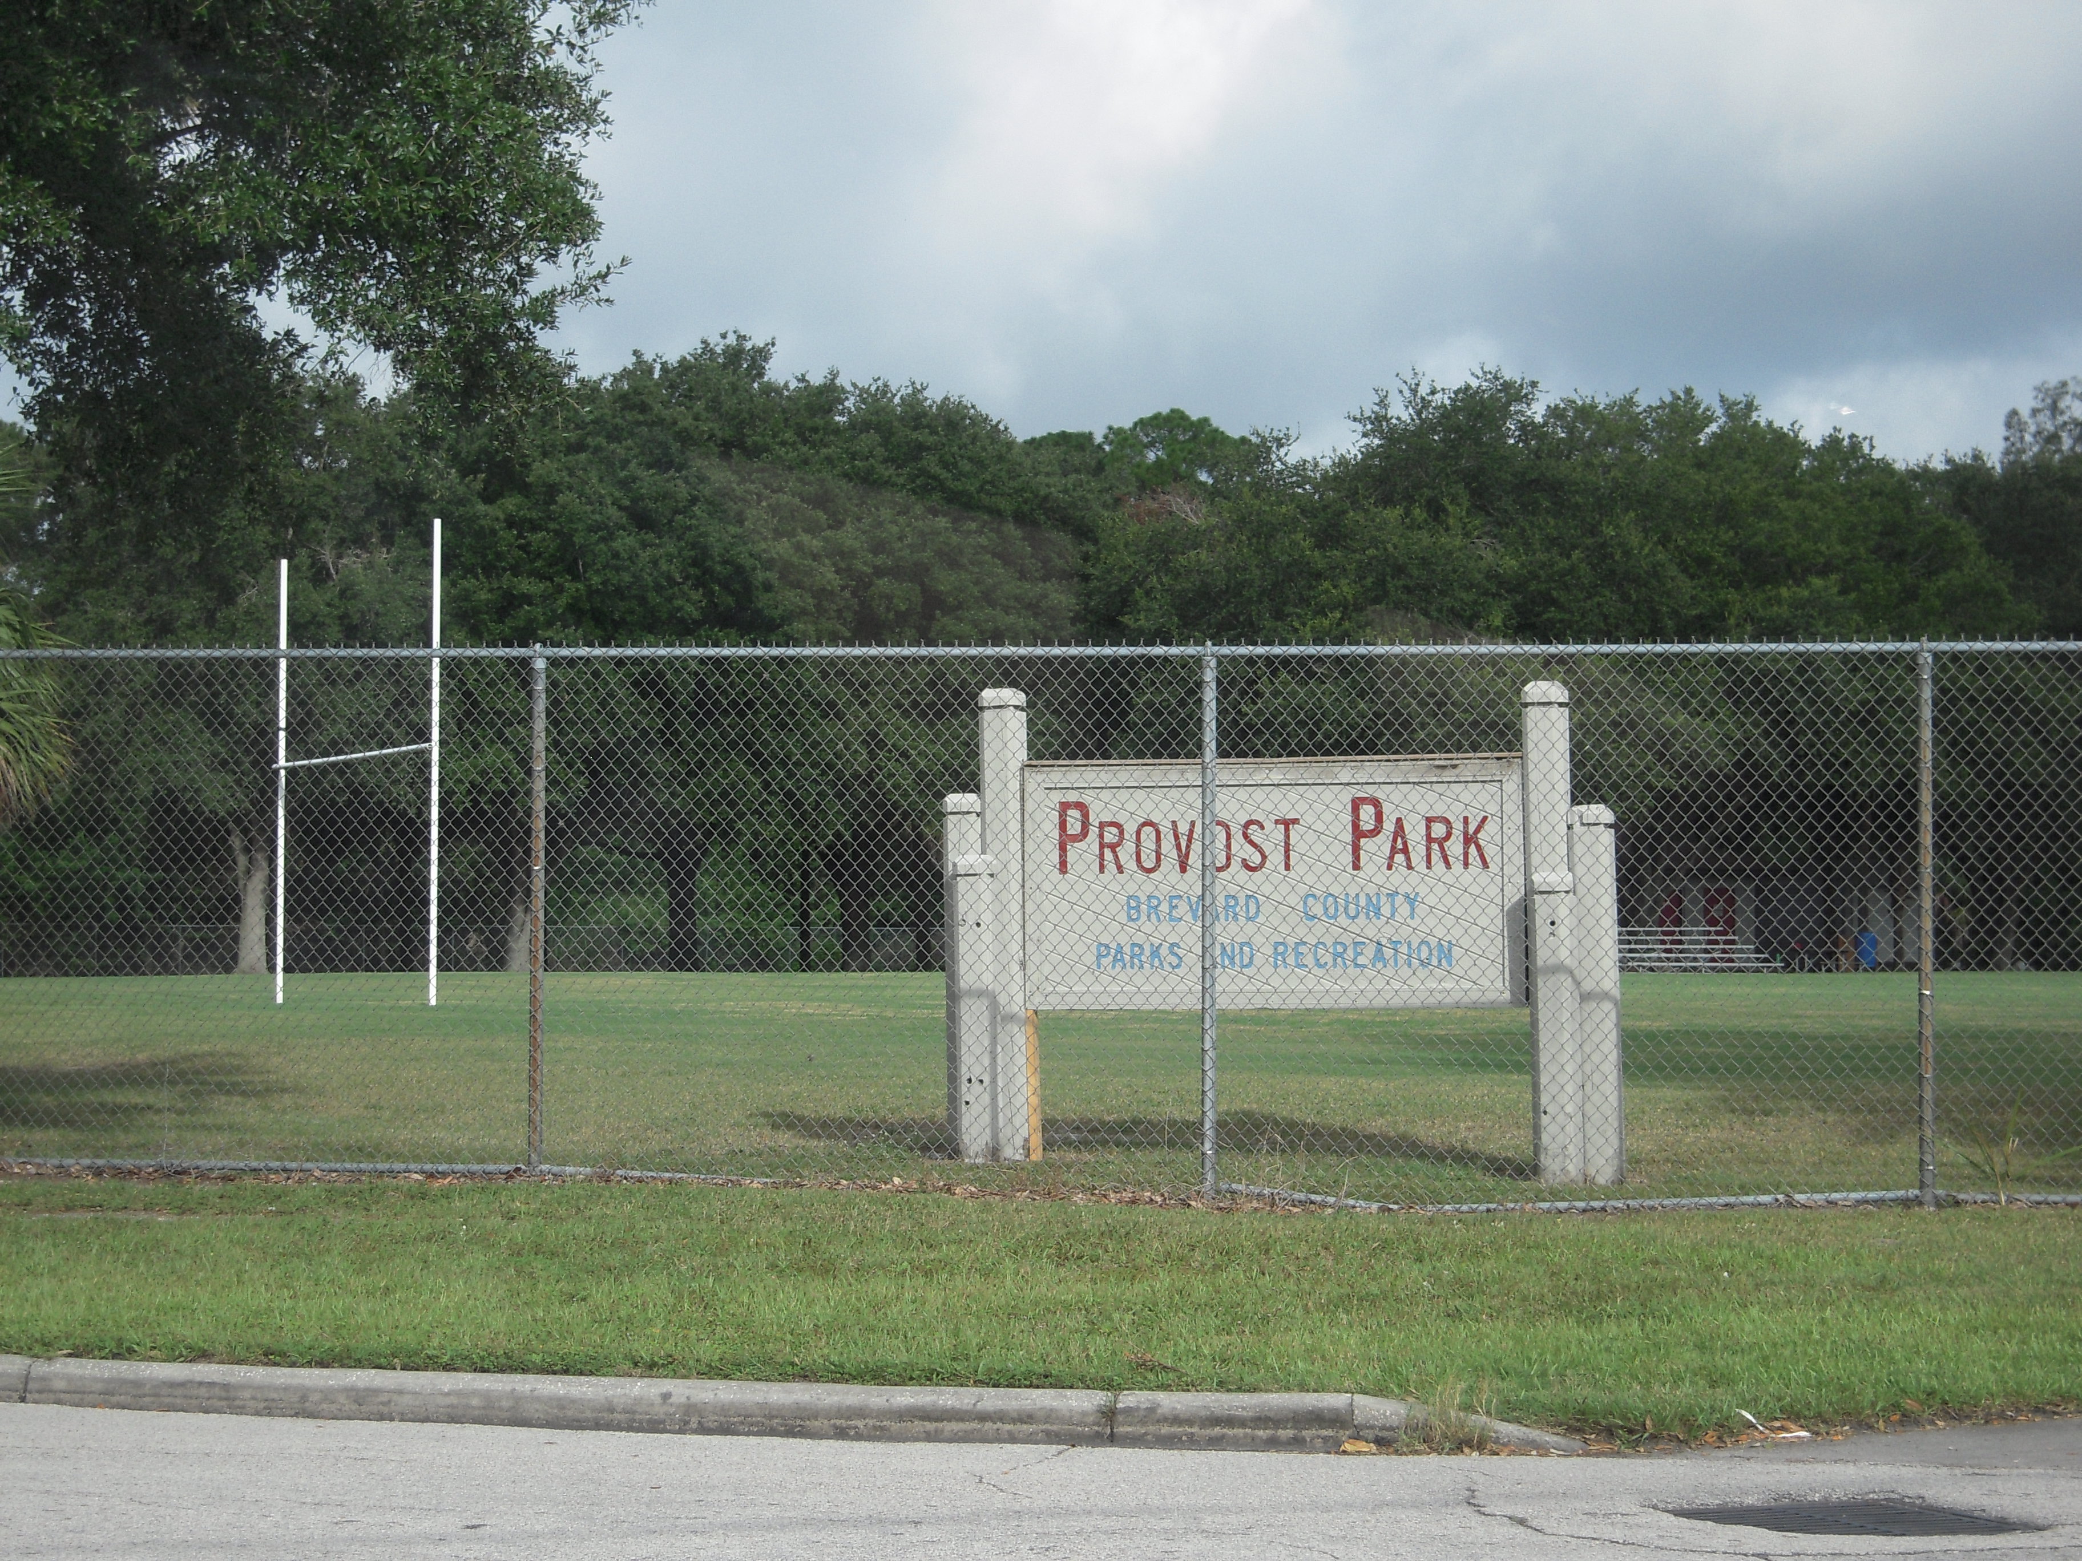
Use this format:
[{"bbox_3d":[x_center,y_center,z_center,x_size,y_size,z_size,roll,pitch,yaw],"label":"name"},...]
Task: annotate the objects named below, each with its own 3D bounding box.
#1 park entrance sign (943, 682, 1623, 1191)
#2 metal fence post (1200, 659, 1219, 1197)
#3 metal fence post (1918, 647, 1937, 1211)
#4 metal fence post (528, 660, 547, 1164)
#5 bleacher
[{"bbox_3d":[1.120,0.725,23.250,3.280,2.380,0.480,0,-2,13],"label":"park entrance sign"},{"bbox_3d":[0.720,0.612,20.950,0.065,2.364,0.065,0,-2,13],"label":"metal fence post"},{"bbox_3d":[3.680,0.602,20.240,0.065,2.358,0.065,0,-2,13],"label":"metal fence post"},{"bbox_3d":[-2.240,0.571,21.660,0.065,2.336,0.065,0,-2,13],"label":"metal fence post"},{"bbox_3d":[15.070,4.040,115.500,4.570,1.070,2.650,1,-2,-28],"label":"bleacher"}]

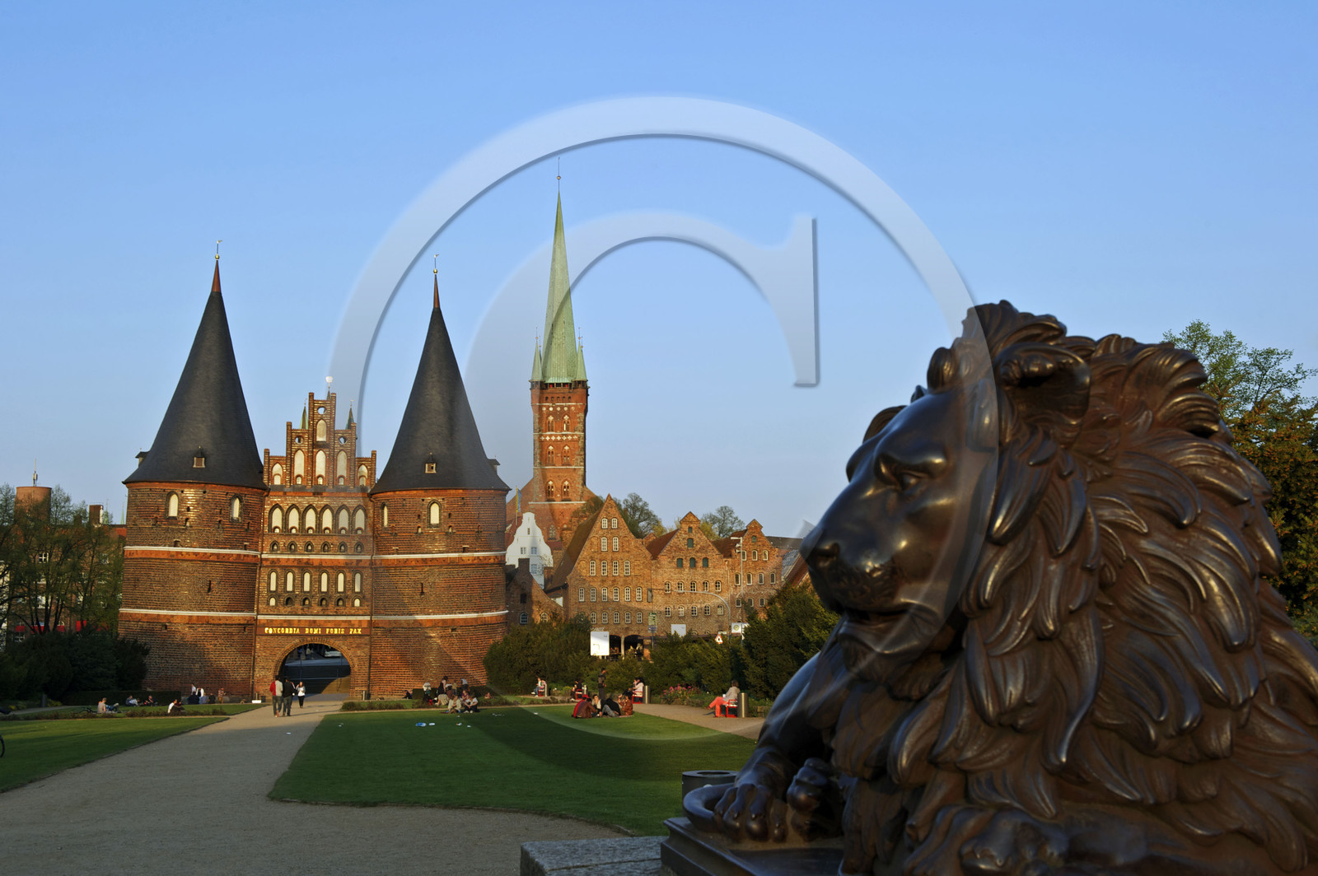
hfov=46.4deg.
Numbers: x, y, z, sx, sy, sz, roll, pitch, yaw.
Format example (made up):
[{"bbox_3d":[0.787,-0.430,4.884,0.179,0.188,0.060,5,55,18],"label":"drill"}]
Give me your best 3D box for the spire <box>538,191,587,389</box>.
[{"bbox_3d":[-22.357,-33.688,349.267,11.500,45.690,11.500,0,-9,0],"label":"spire"}]

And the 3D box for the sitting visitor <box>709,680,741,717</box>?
[{"bbox_3d":[2.373,9.432,55.500,1.100,1.310,0.500,-2,-9,10],"label":"sitting visitor"}]

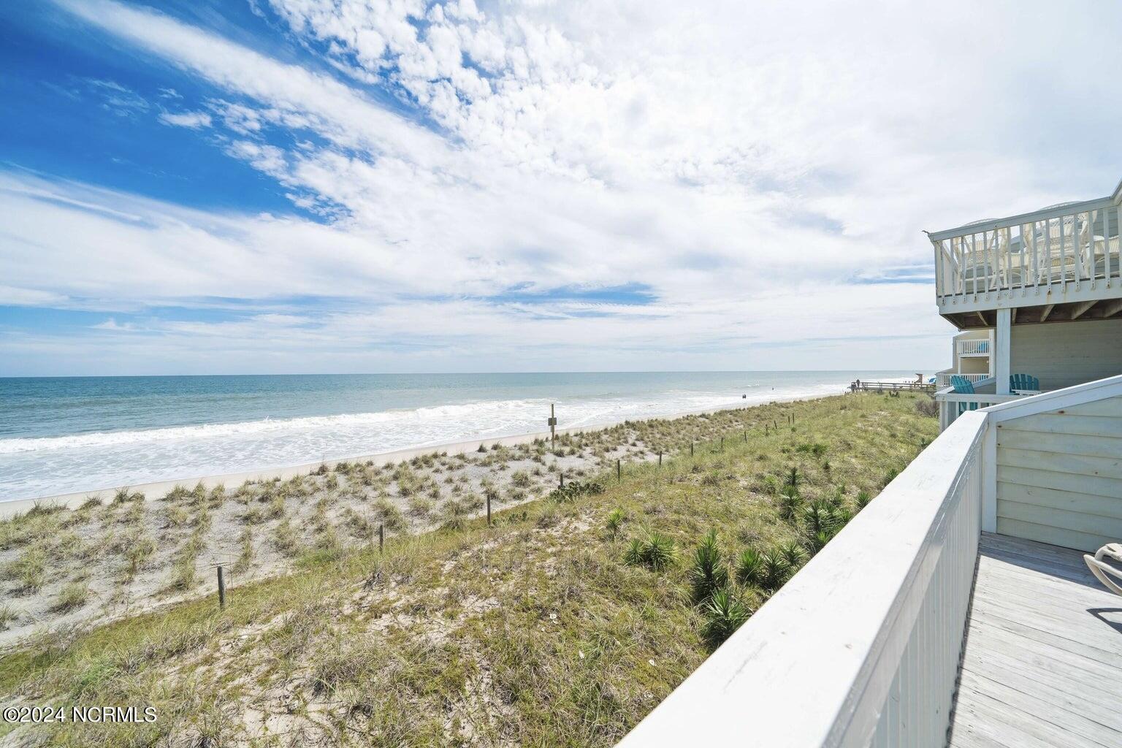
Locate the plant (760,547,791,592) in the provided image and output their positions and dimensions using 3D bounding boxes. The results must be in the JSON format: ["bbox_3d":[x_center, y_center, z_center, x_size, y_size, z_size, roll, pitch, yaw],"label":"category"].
[{"bbox_3d":[4.000,3.652,7.016,0.510,0.730,0.510,0,0,0],"label":"plant"}]

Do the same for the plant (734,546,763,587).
[{"bbox_3d":[3.573,3.671,7.132,0.490,0.690,0.490,0,0,0],"label":"plant"}]

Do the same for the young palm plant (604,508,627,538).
[{"bbox_3d":[1.347,3.691,9.274,0.540,0.680,0.540,0,0,0],"label":"young palm plant"}]

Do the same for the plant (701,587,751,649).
[{"bbox_3d":[2.480,3.660,5.604,0.700,0.730,0.700,0,0,0],"label":"plant"}]

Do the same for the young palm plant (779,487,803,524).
[{"bbox_3d":[5.894,3.384,9.604,0.520,0.930,0.520,0,0,0],"label":"young palm plant"}]

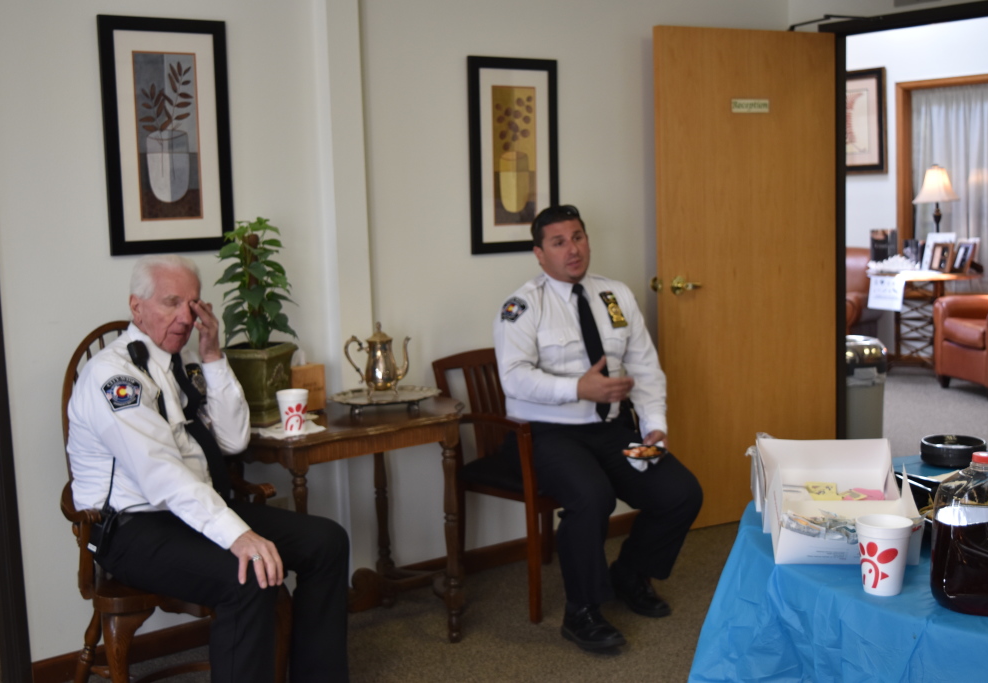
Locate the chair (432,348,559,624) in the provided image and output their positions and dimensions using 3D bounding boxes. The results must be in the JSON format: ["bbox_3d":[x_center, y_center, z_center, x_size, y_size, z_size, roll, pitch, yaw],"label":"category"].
[{"bbox_3d":[0.170,0.456,4.518,0.580,0.840,0.580,-7,8,-38],"label":"chair"}]

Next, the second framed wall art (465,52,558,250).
[{"bbox_3d":[0.071,-0.677,4.690,0.418,0.700,0.028,-7,8,-38],"label":"second framed wall art"}]

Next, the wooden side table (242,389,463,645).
[{"bbox_3d":[-0.482,0.590,4.012,0.655,0.730,0.540,-7,8,-38],"label":"wooden side table"}]

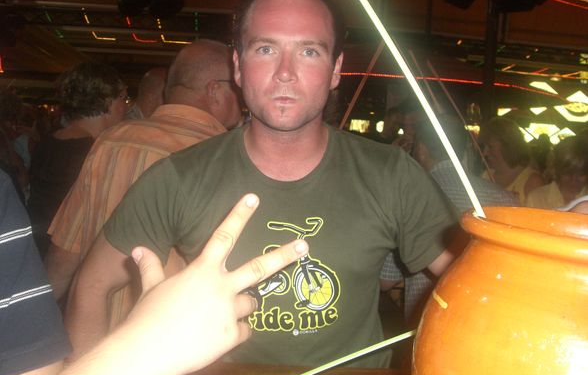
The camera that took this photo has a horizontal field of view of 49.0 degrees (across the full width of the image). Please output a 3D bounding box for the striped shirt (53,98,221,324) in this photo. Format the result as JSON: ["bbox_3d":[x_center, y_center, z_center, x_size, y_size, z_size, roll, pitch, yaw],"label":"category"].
[{"bbox_3d":[-0.345,0.120,1.740,0.540,0.700,0.360,6,9,37],"label":"striped shirt"}]

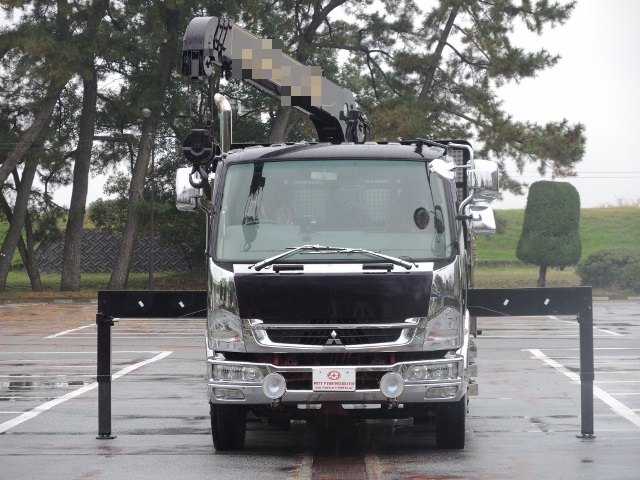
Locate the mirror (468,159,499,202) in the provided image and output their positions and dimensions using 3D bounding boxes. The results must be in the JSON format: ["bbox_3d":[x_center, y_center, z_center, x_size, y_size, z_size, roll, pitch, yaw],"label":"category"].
[{"bbox_3d":[1.290,-0.470,19.700,0.220,0.335,0.140,0,0,-10],"label":"mirror"}]

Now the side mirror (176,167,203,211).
[{"bbox_3d":[-1.035,-0.401,19.800,0.195,0.360,0.120,-1,0,10],"label":"side mirror"}]

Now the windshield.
[{"bbox_3d":[0.107,-0.233,19.750,1.860,0.810,0.360,0,0,3],"label":"windshield"}]

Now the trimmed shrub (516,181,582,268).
[{"bbox_3d":[8.091,-0.546,88.000,2.300,3.080,2.300,0,0,3],"label":"trimmed shrub"}]

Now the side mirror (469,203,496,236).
[{"bbox_3d":[1.283,-0.170,19.700,0.205,0.245,0.130,0,0,-10],"label":"side mirror"}]

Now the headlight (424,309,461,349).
[{"bbox_3d":[0.965,0.691,19.500,0.285,0.310,0.200,0,0,3],"label":"headlight"}]

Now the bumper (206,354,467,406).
[{"bbox_3d":[0.127,1.098,19.500,2.000,0.390,0.380,0,0,3],"label":"bumper"}]

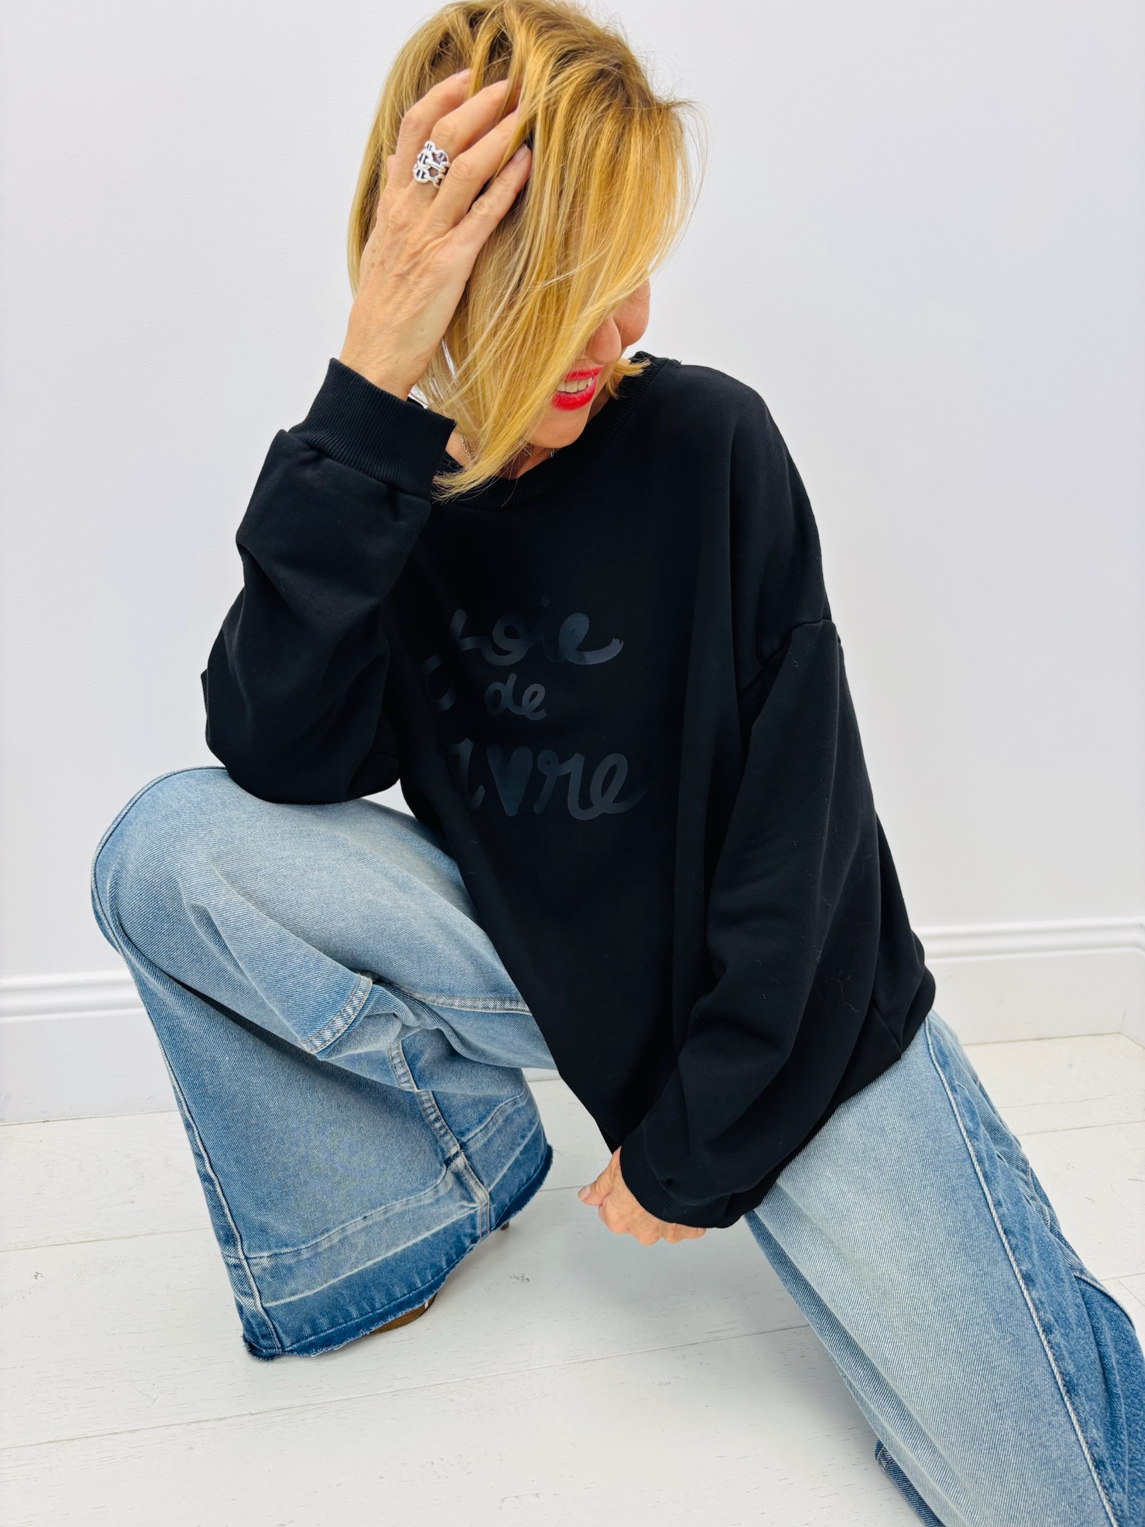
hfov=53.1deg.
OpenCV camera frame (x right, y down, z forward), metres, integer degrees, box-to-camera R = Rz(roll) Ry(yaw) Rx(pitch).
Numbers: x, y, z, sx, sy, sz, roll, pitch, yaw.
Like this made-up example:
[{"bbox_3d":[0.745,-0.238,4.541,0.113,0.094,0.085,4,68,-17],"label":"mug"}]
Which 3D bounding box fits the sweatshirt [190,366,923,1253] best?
[{"bbox_3d":[0.010,0.000,0.945,0.480,0.680,0.470,3,21,36],"label":"sweatshirt"}]

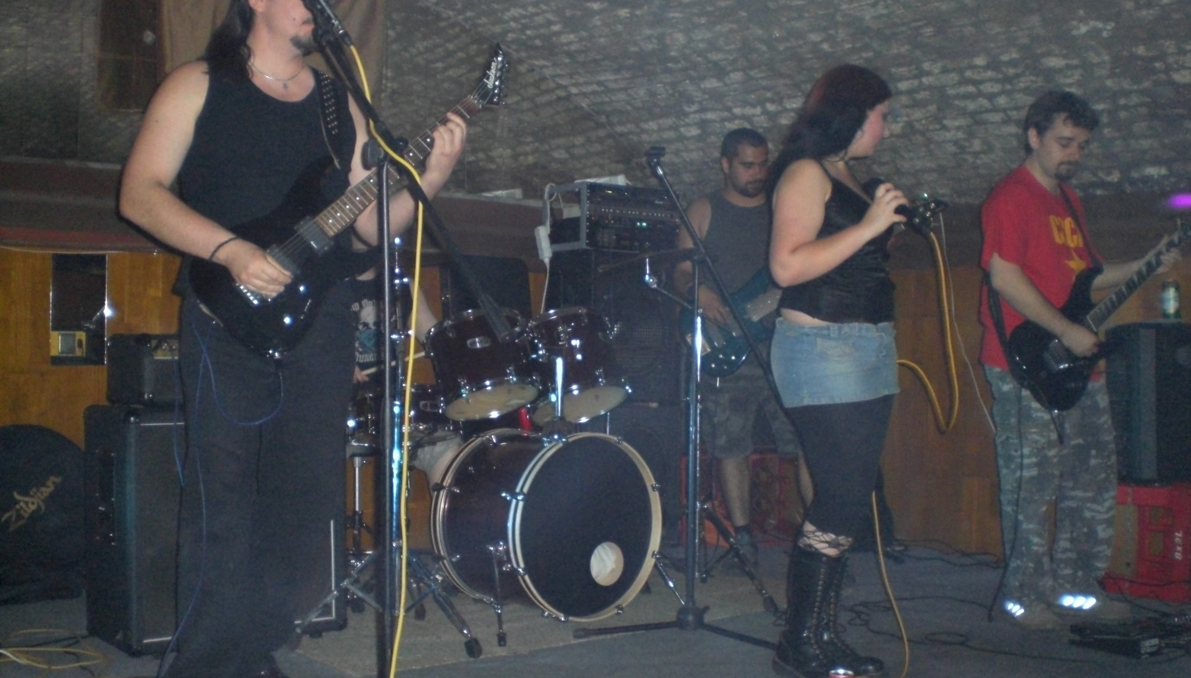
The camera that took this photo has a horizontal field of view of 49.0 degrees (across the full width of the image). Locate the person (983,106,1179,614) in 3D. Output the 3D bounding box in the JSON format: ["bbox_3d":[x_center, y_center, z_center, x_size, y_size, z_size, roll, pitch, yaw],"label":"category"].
[{"bbox_3d":[1.520,0.055,4.240,0.620,1.740,0.550,0,0,-38],"label":"person"}]

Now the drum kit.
[{"bbox_3d":[-0.380,0.400,4.520,1.200,1.040,1.100,0,0,-37],"label":"drum kit"}]

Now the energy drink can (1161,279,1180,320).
[{"bbox_3d":[2.059,-0.141,4.680,0.060,0.146,0.060,0,0,27],"label":"energy drink can"}]

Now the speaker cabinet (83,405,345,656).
[{"bbox_3d":[-1.165,0.550,4.060,0.670,0.710,0.380,0,0,-37],"label":"speaker cabinet"}]

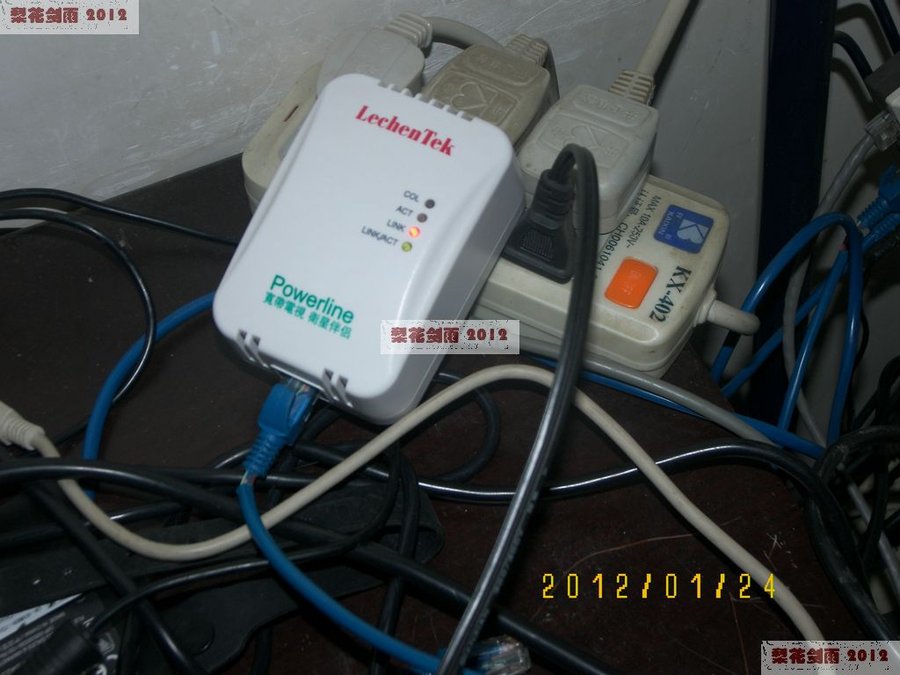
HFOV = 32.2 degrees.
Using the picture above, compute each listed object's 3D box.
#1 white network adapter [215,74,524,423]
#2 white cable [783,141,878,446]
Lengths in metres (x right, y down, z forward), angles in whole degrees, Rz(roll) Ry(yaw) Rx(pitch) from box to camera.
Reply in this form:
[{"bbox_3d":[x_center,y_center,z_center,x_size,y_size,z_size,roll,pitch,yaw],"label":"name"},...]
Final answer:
[{"bbox_3d":[-0.025,-0.029,0.505,0.073,0.030,0.100,24,78,23],"label":"white network adapter"},{"bbox_3d":[0.162,-0.014,0.677,0.037,0.174,0.035,-9,47,0],"label":"white cable"}]

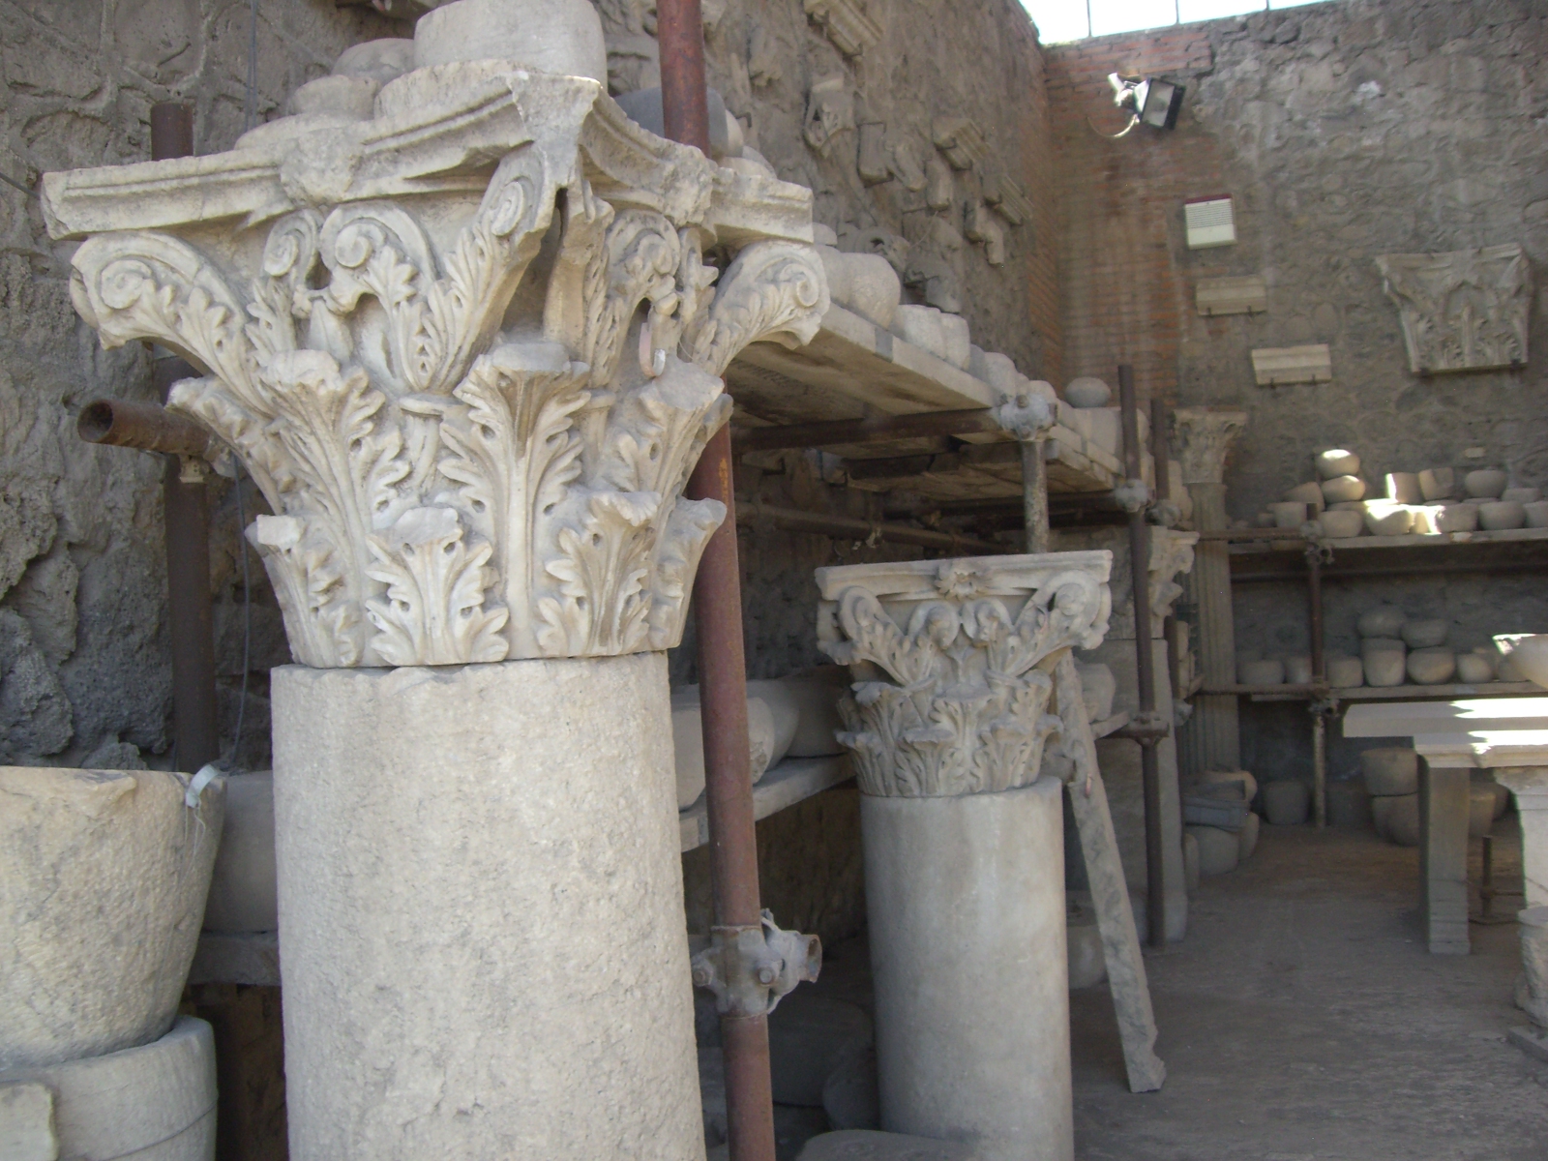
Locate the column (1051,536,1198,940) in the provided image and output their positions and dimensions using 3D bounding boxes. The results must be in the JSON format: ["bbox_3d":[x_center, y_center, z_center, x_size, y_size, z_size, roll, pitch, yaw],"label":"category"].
[{"bbox_3d":[1.367,0.594,6.500,0.460,1.520,0.460,-3,-1,18],"label":"column"}]

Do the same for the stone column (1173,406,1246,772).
[{"bbox_3d":[2.230,0.156,8.620,0.360,2.030,0.340,-3,-1,19],"label":"stone column"}]

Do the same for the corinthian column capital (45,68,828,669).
[{"bbox_3d":[-0.272,-0.139,1.518,0.510,0.425,0.510,-3,-1,22],"label":"corinthian column capital"}]

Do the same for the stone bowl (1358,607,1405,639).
[{"bbox_3d":[2.853,0.199,7.970,0.226,0.147,0.226,-3,0,17],"label":"stone bowl"}]

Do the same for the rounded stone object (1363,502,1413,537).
[{"bbox_3d":[2.929,-0.285,8.100,0.240,0.165,0.230,-3,-1,19],"label":"rounded stone object"}]

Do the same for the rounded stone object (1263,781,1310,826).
[{"bbox_3d":[2.976,1.295,9.862,0.265,0.245,0.265,-3,-1,18],"label":"rounded stone object"}]

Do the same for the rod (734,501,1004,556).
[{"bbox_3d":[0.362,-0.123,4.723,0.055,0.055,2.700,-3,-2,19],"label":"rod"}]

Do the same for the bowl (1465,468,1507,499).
[{"bbox_3d":[3.323,-0.451,7.927,0.202,0.135,0.202,-3,0,17],"label":"bowl"}]

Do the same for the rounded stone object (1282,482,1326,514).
[{"bbox_3d":[3.113,-0.479,9.976,0.250,0.190,0.250,-3,-1,18],"label":"rounded stone object"}]

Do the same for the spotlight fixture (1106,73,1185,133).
[{"bbox_3d":[1.932,-2.477,8.800,0.260,0.280,0.320,14,13,-32],"label":"spotlight fixture"}]

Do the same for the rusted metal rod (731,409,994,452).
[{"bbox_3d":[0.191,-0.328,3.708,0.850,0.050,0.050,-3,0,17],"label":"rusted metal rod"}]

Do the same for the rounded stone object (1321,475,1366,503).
[{"bbox_3d":[2.806,-0.450,8.380,0.215,0.150,0.200,-3,-1,19],"label":"rounded stone object"}]

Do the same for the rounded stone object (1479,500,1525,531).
[{"bbox_3d":[4.060,-0.364,9.467,0.255,0.170,0.255,-3,-1,18],"label":"rounded stone object"}]

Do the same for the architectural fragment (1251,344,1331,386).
[{"bbox_3d":[2.565,-1.068,8.432,0.373,0.175,0.130,-3,0,17],"label":"architectural fragment"}]

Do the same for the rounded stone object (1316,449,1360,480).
[{"bbox_3d":[3.284,-0.676,9.891,0.245,0.170,0.245,-3,-1,18],"label":"rounded stone object"}]

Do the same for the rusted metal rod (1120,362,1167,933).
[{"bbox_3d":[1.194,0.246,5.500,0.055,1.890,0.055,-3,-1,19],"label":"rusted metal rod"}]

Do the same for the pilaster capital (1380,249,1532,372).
[{"bbox_3d":[3.978,-1.594,9.955,0.800,0.660,0.240,-3,-1,18],"label":"pilaster capital"}]

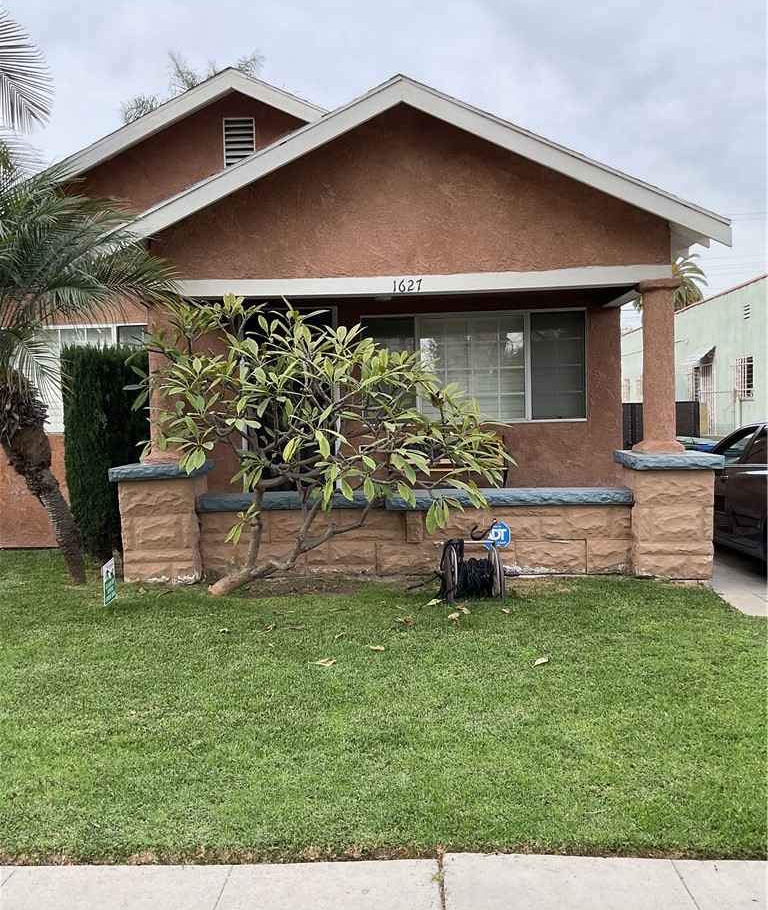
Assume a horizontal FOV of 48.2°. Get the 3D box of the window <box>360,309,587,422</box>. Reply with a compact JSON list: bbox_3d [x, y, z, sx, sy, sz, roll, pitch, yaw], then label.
[{"bbox_3d":[0.976,-0.945,9.340,2.430,1.220,0.120,-1,3,3],"label":"window"}]

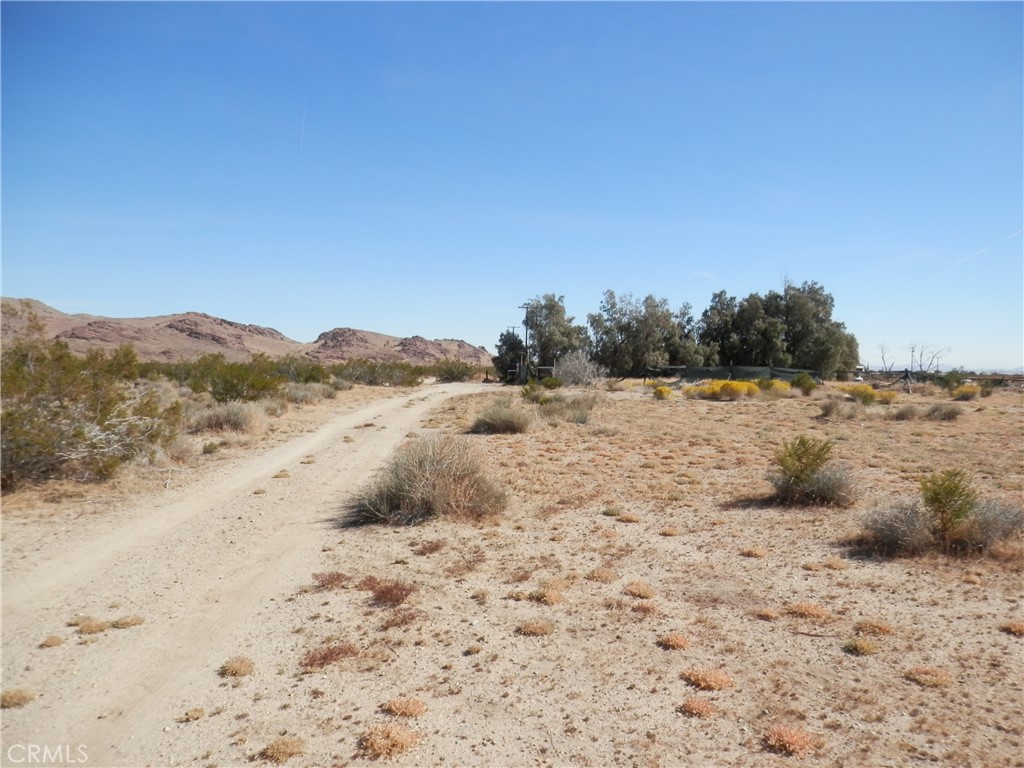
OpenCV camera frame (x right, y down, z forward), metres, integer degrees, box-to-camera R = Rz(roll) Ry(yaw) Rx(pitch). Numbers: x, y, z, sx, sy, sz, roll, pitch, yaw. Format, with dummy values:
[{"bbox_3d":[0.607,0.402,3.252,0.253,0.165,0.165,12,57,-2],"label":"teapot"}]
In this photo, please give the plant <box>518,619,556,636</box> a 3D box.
[{"bbox_3d":[0.143,1.466,4.505,0.232,0.074,0.197,0,1,0],"label":"plant"}]

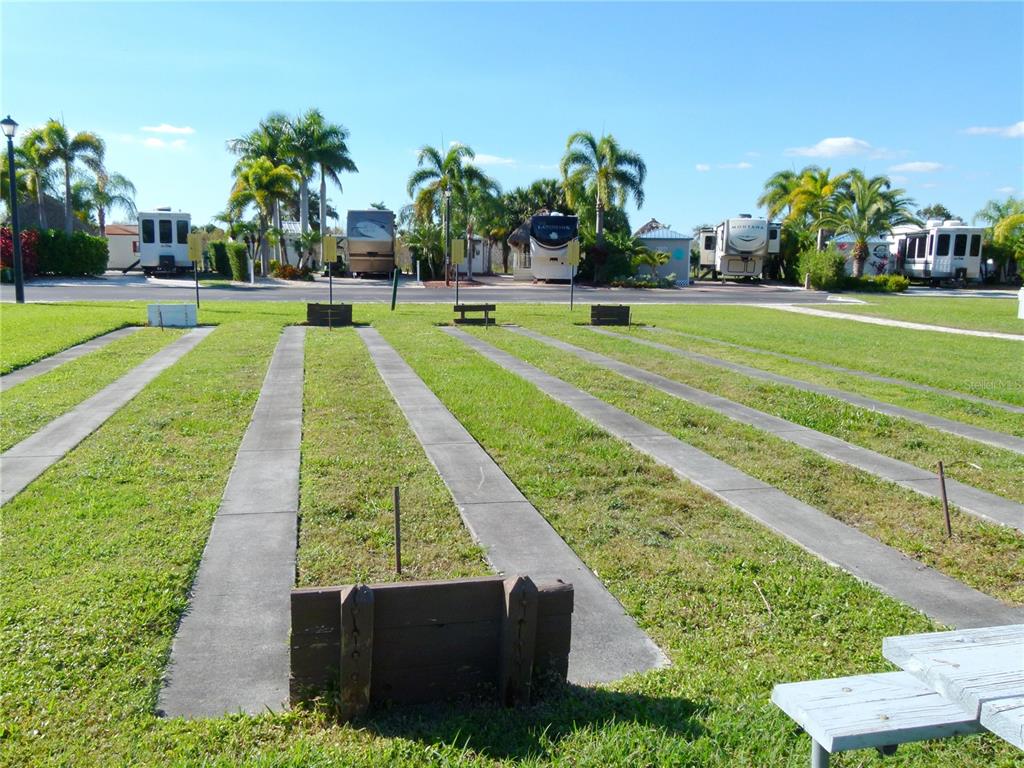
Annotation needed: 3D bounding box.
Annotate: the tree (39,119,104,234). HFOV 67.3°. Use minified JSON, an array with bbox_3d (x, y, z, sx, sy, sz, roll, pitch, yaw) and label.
[{"bbox_3d":[-24.312,-10.307,42.329,3.690,8.259,3.690,-4,11,-29],"label":"tree"}]

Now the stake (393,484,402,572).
[{"bbox_3d":[-0.534,0.688,3.616,0.027,0.410,0.027,-1,0,-15],"label":"stake"}]

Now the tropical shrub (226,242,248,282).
[{"bbox_3d":[-12.909,-5.851,36.235,1.050,1.950,1.150,-2,10,-15],"label":"tropical shrub"}]

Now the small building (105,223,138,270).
[{"bbox_3d":[-28.347,-9.879,55.923,3.300,3.100,3.600,-2,10,-16],"label":"small building"}]

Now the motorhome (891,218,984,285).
[{"bbox_3d":[25.393,-7.816,46.734,2.750,3.600,10.500,3,10,13],"label":"motorhome"}]

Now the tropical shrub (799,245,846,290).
[{"bbox_3d":[15.182,-5.795,37.806,2.250,2.300,2.100,1,10,0],"label":"tropical shrub"}]

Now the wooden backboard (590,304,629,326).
[{"bbox_3d":[2.237,-1.592,17.577,0.940,0.490,0.130,-1,10,-15],"label":"wooden backboard"}]

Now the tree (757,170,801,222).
[{"bbox_3d":[18.031,-10.097,49.470,4.200,6.800,4.200,1,10,0],"label":"tree"}]

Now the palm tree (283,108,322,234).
[{"bbox_3d":[-12.453,-11.643,46.235,3.300,9.418,3.300,-1,10,-15],"label":"palm tree"}]

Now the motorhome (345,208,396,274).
[{"bbox_3d":[-9.007,-8.980,49.647,2.700,3.900,11.000,-1,10,-9],"label":"motorhome"}]

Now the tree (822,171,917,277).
[{"bbox_3d":[18.225,-7.777,39.310,4.800,5.800,4.700,1,10,0],"label":"tree"}]

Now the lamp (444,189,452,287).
[{"bbox_3d":[-3.017,-6.998,36.620,0.380,4.679,0.380,-1,10,-15],"label":"lamp"}]

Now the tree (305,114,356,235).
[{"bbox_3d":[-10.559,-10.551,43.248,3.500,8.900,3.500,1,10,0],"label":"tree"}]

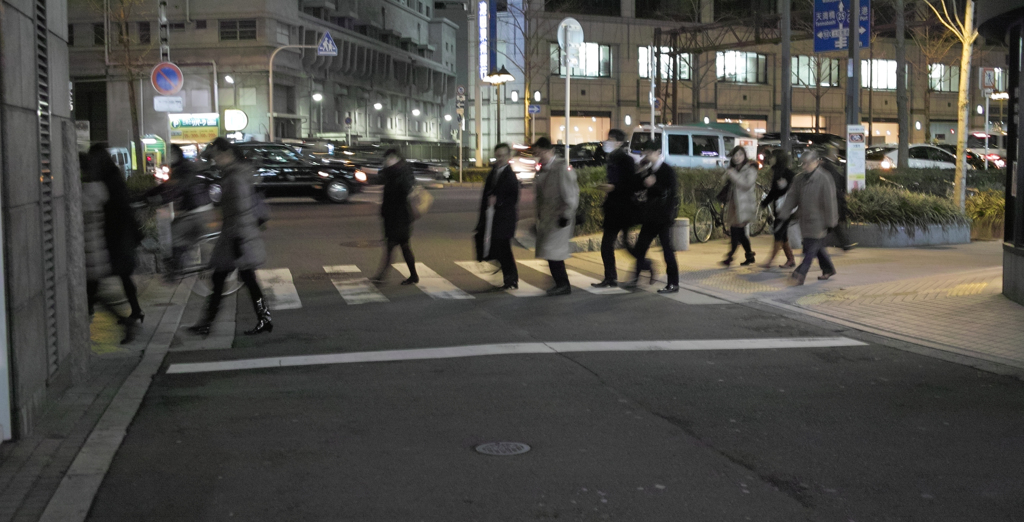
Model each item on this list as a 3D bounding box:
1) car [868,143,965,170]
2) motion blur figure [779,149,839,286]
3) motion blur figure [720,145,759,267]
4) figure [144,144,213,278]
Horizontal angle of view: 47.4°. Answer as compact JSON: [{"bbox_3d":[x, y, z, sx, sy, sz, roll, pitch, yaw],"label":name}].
[{"bbox_3d":[13.259,-3.121,38.500,4.450,1.480,1.730,-3,6,-30],"label":"car"},{"bbox_3d":[3.547,-0.525,13.900,0.620,1.620,0.500,-2,5,-20],"label":"motion blur figure"},{"bbox_3d":[3.012,-0.720,15.400,0.470,1.580,0.480,-3,6,-30],"label":"motion blur figure"},{"bbox_3d":[-3.484,-0.510,12.000,0.750,1.420,0.500,-3,6,-30],"label":"figure"}]

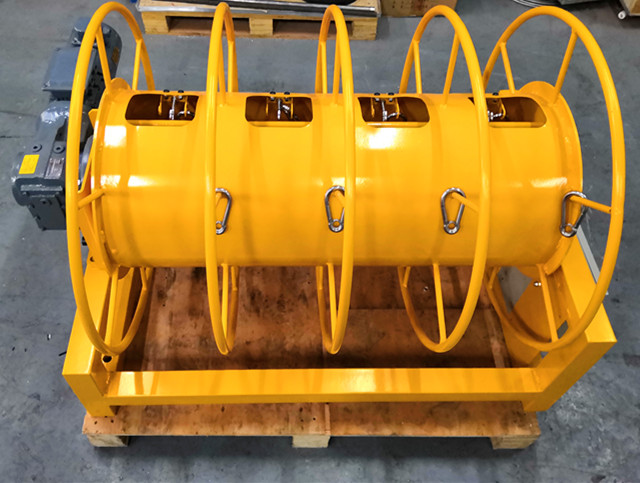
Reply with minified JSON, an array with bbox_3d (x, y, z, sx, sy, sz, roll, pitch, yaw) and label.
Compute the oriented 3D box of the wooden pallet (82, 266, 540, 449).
[{"bbox_3d":[-0.021,0.180,1.613,1.175,0.120,0.900,0,51,-3],"label":"wooden pallet"}]

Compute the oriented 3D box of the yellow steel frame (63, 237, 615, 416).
[{"bbox_3d":[0.010,0.018,1.417,1.200,0.390,0.800,0,51,-3],"label":"yellow steel frame"}]

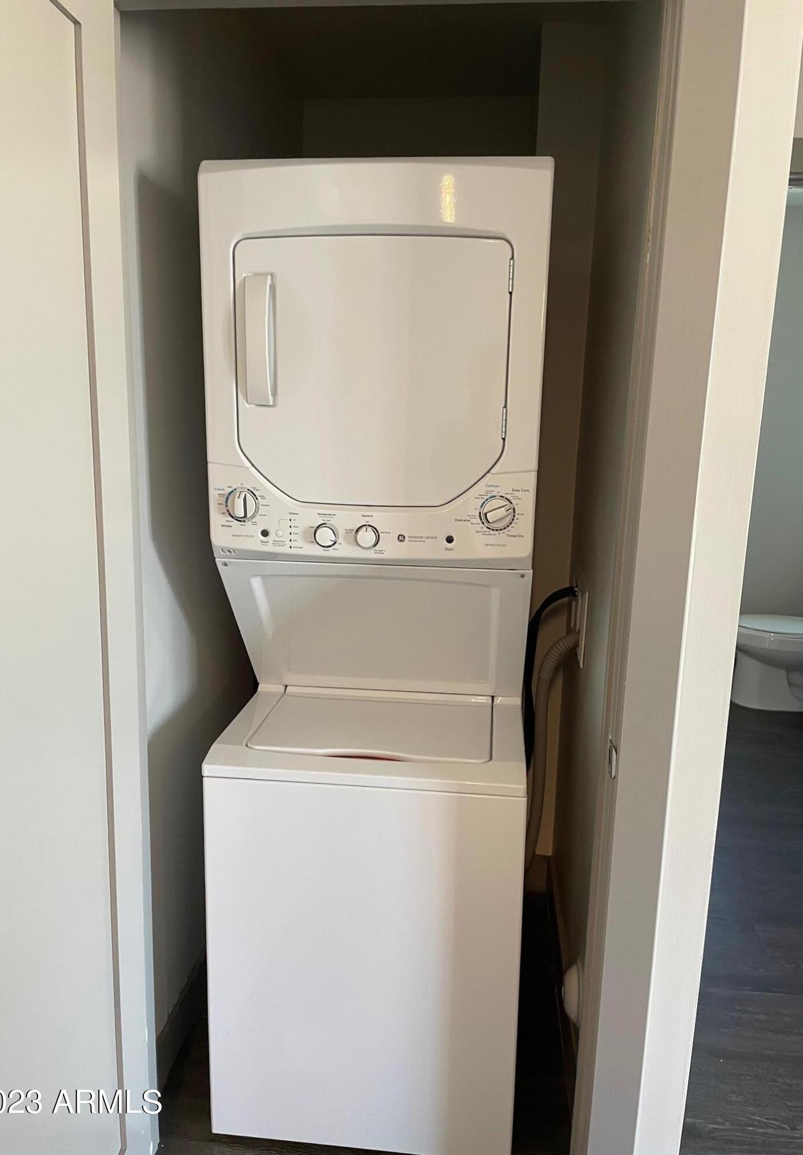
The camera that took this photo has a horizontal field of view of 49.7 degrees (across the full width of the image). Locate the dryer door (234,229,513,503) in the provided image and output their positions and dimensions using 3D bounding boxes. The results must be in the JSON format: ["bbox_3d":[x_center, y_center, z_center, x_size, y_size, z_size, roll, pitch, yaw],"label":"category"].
[{"bbox_3d":[-0.056,-0.356,1.518,0.486,0.464,0.070,2,11,6],"label":"dryer door"}]

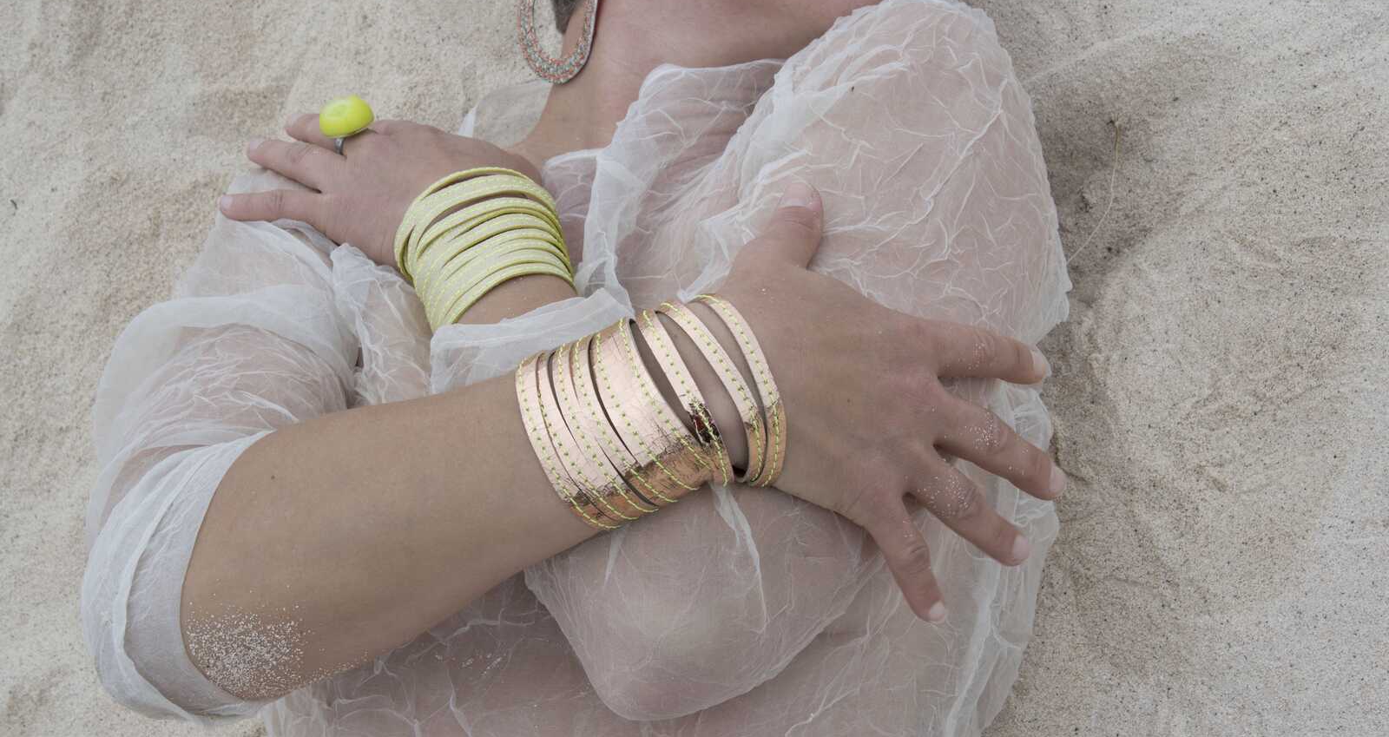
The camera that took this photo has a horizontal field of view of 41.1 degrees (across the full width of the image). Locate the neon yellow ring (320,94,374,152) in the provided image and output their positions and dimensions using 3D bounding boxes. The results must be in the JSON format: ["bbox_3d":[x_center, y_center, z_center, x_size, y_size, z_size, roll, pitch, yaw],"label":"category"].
[{"bbox_3d":[-0.161,-0.114,0.865,0.025,0.030,0.023,-2,34,6],"label":"neon yellow ring"}]

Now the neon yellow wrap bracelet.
[{"bbox_3d":[-0.090,-0.048,0.810,0.071,0.056,0.047,-16,50,0],"label":"neon yellow wrap bracelet"}]

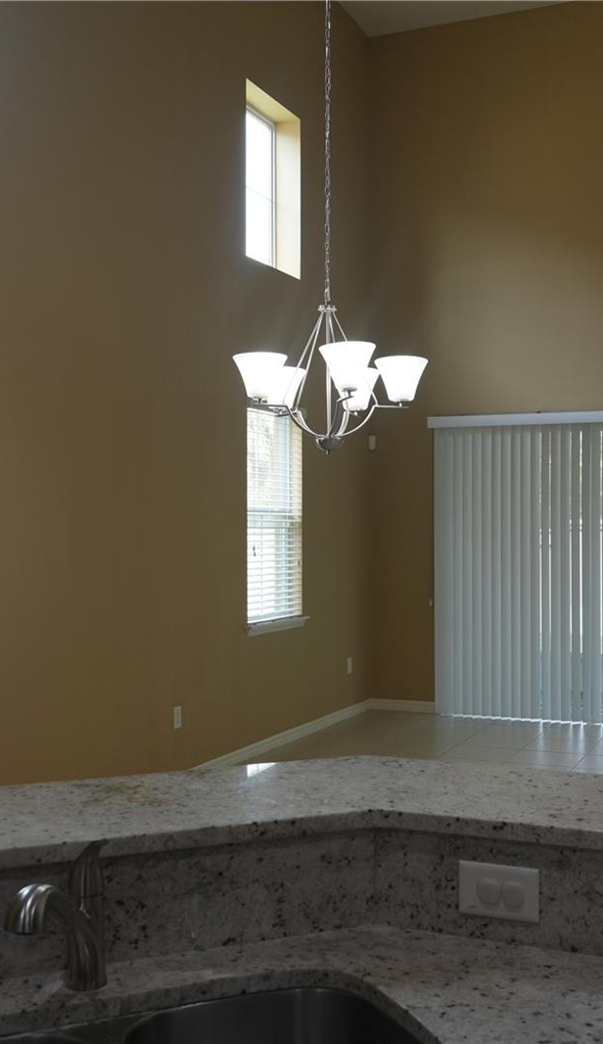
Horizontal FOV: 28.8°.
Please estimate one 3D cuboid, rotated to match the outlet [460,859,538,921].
[{"bbox_3d":[0.305,0.570,1.812,0.124,0.080,0.009,0,0,24],"label":"outlet"}]

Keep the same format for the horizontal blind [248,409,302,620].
[{"bbox_3d":[-0.194,-0.064,8.420,0.060,1.505,0.919,0,0,24],"label":"horizontal blind"}]

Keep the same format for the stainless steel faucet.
[{"bbox_3d":[-0.324,0.550,1.573,0.060,0.200,0.245,0,0,14],"label":"stainless steel faucet"}]

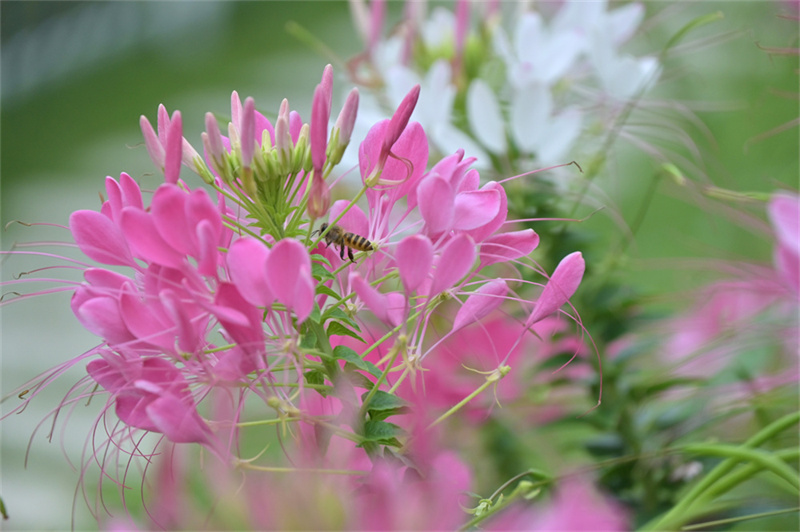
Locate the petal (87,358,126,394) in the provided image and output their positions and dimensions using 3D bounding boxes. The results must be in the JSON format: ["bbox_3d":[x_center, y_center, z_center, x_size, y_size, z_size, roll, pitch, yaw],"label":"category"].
[{"bbox_3d":[-0.074,0.029,1.180,0.015,0.008,0.005,28,-11,-6],"label":"petal"}]

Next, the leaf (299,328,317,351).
[{"bbox_3d":[-0.024,0.019,1.205,0.004,0.006,0.003,9,-12,11],"label":"leaf"}]

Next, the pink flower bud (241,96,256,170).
[{"bbox_3d":[-0.035,-0.030,1.065,0.003,0.017,0.003,1,6,0],"label":"pink flower bud"}]

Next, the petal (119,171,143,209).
[{"bbox_3d":[-0.069,-0.018,1.200,0.007,0.015,0.005,-18,0,-22],"label":"petal"}]

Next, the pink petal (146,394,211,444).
[{"bbox_3d":[-0.050,0.036,1.060,0.016,0.008,0.006,33,0,0],"label":"pink petal"}]

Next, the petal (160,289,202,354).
[{"bbox_3d":[-0.055,0.014,1.170,0.005,0.017,0.008,-29,7,-33],"label":"petal"}]

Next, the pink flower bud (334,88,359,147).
[{"bbox_3d":[-0.011,-0.032,0.995,0.003,0.013,0.003,14,0,0],"label":"pink flower bud"}]

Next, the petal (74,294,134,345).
[{"bbox_3d":[-0.075,0.014,1.180,0.016,0.010,0.006,29,-12,-11],"label":"petal"}]

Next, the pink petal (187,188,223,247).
[{"bbox_3d":[-0.045,-0.011,1.070,0.008,0.014,0.005,-6,0,-15],"label":"pink petal"}]

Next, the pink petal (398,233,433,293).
[{"bbox_3d":[0.004,-0.001,1.190,0.009,0.016,0.005,6,11,-6],"label":"pink petal"}]

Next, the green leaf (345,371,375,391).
[{"bbox_3d":[-0.009,0.024,0.990,0.007,0.003,0.004,31,25,10],"label":"green leaf"}]

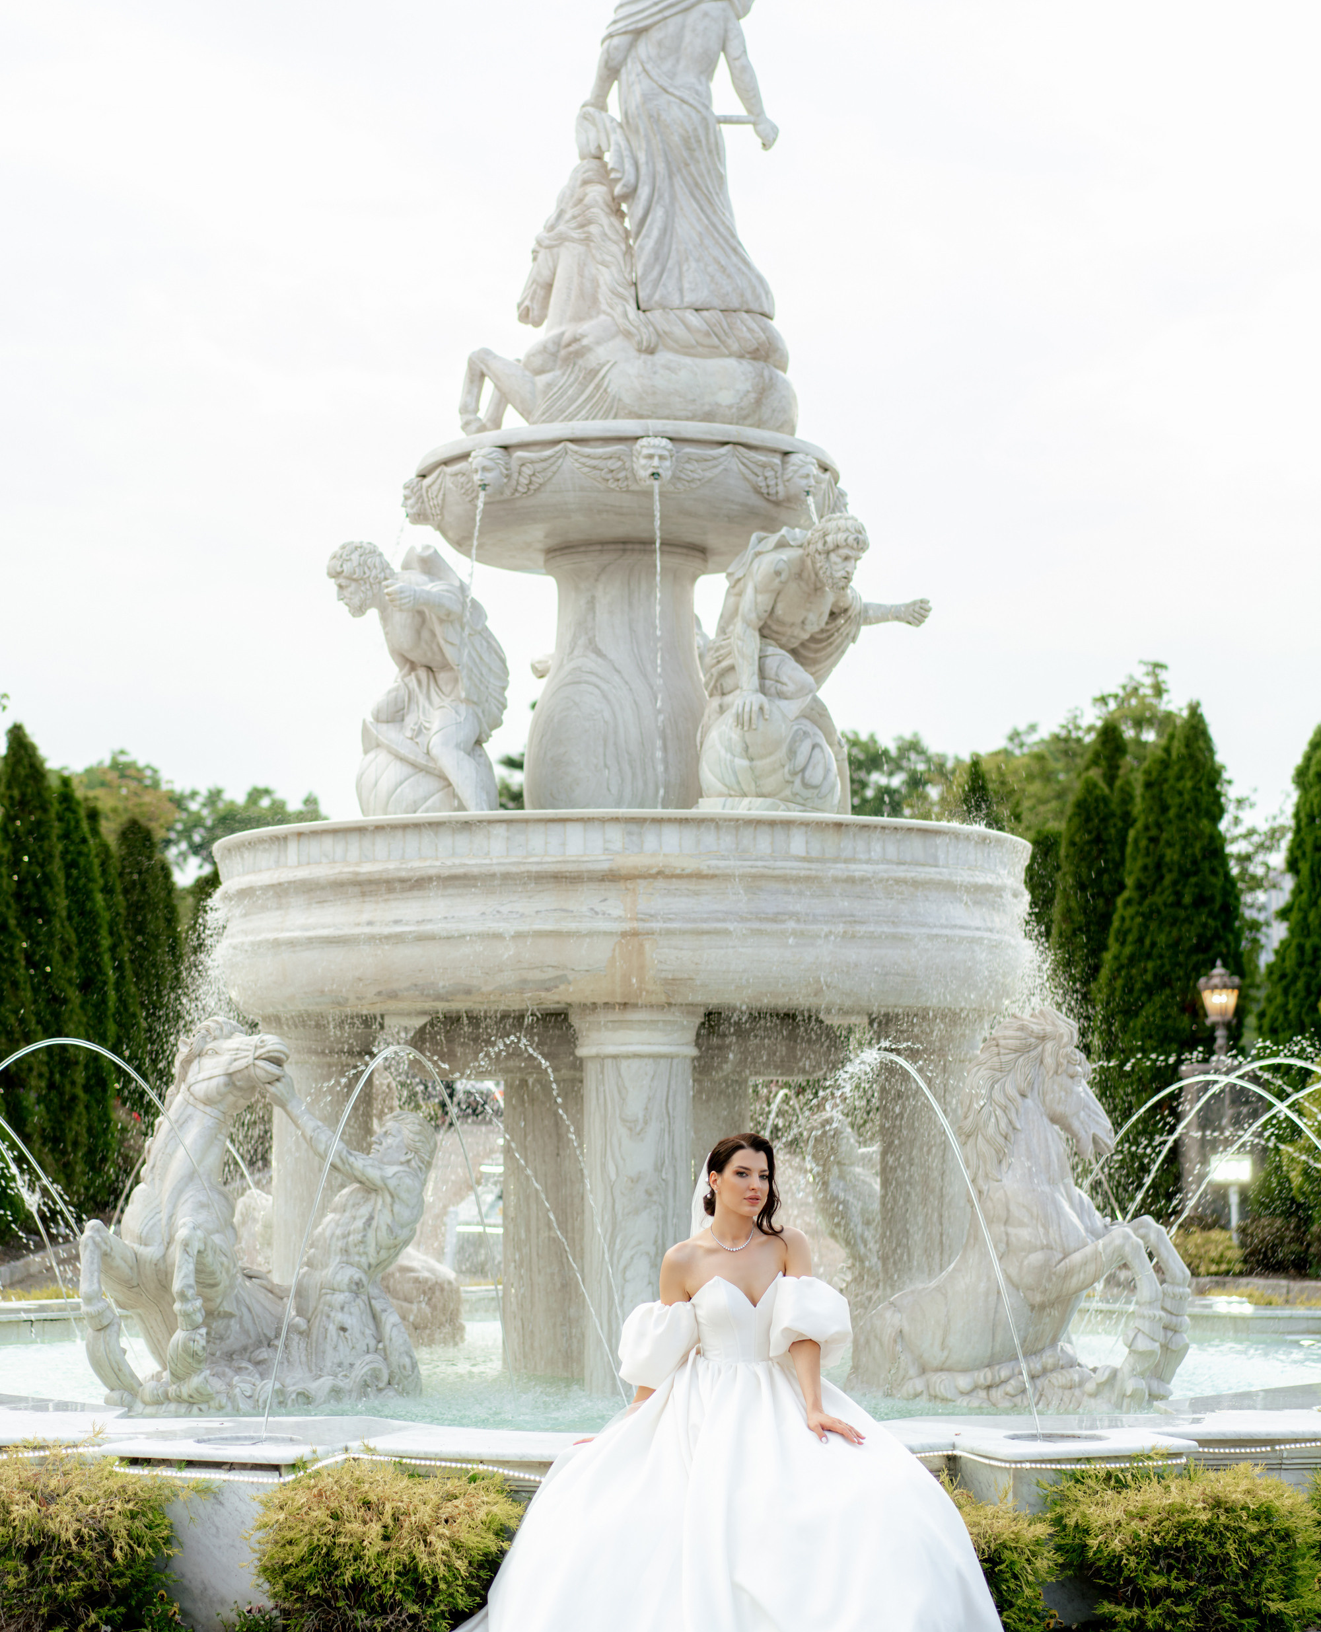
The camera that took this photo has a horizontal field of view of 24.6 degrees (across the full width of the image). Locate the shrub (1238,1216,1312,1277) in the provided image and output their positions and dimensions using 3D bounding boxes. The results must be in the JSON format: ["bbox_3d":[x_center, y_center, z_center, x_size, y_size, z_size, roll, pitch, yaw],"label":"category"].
[{"bbox_3d":[4.070,2.856,20.019,0.520,0.416,0.500,0,-5,0],"label":"shrub"}]

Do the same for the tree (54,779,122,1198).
[{"bbox_3d":[-5.446,1.653,27.969,0.880,4.029,0.880,0,-5,0],"label":"tree"}]

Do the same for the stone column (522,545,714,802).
[{"bbox_3d":[-0.122,-0.412,11.497,0.760,1.142,0.760,0,-6,0],"label":"stone column"}]

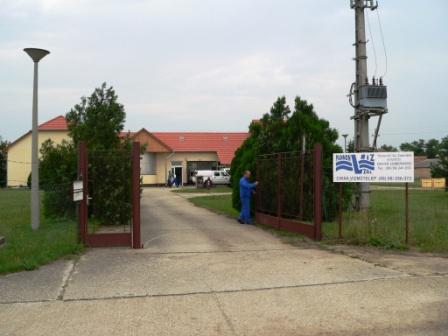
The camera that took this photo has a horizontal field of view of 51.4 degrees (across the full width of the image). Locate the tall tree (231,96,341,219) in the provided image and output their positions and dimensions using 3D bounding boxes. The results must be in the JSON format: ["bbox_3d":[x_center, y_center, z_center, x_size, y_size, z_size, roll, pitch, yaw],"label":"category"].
[{"bbox_3d":[2.440,-0.500,18.500,4.300,4.700,3.700,0,-1,0],"label":"tall tree"}]

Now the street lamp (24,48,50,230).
[{"bbox_3d":[-5.572,-0.868,13.900,0.780,5.390,0.780,0,-1,0],"label":"street lamp"}]

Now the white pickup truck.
[{"bbox_3d":[-0.508,1.064,45.500,5.100,1.750,1.800,0,-1,-7],"label":"white pickup truck"}]

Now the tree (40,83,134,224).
[{"bbox_3d":[-4.950,-0.630,16.900,3.400,4.950,3.100,0,-1,0],"label":"tree"}]

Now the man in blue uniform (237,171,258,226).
[{"bbox_3d":[0.772,0.969,15.300,0.680,1.740,0.520,0,-1,-6],"label":"man in blue uniform"}]

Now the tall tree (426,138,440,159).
[{"bbox_3d":[47.200,-1.950,105.000,4.200,9.400,4.200,0,-1,0],"label":"tall tree"}]

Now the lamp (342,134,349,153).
[{"bbox_3d":[13.200,-0.950,50.500,0.750,5.300,0.750,0,-1,0],"label":"lamp"}]

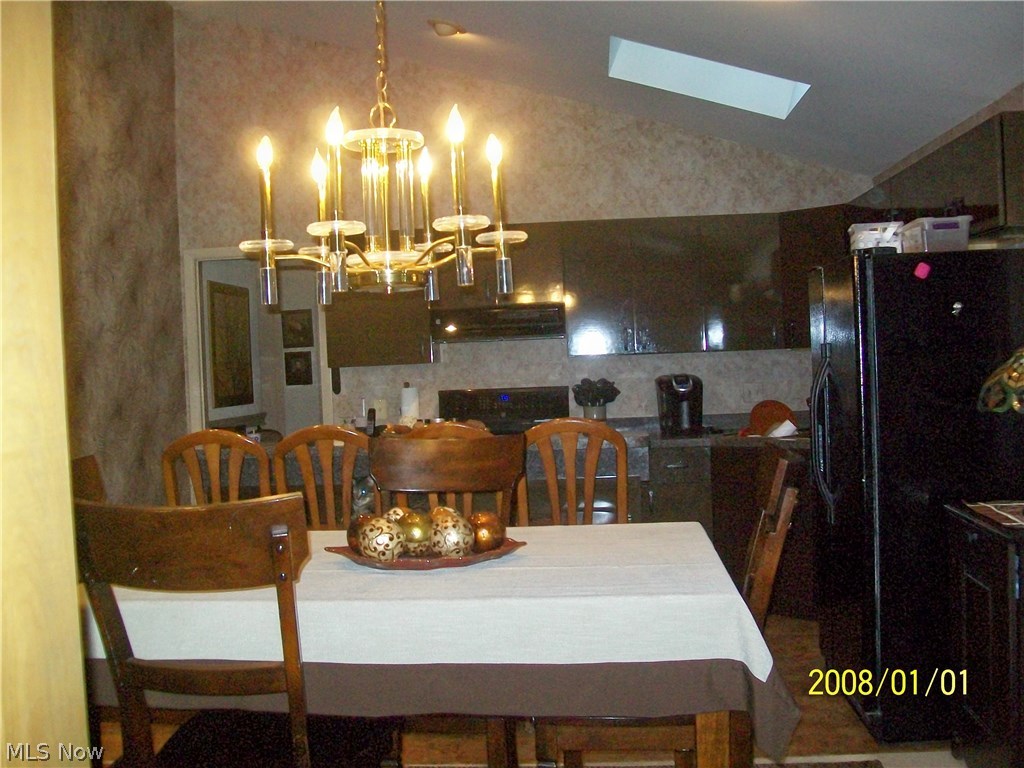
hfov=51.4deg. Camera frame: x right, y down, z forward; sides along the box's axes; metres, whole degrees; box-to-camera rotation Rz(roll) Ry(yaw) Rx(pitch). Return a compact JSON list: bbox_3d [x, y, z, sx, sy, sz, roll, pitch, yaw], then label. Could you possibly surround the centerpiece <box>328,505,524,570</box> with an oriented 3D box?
[{"bbox_3d":[-0.213,0.357,2.588,0.470,0.125,0.270,-2,2,5],"label":"centerpiece"}]

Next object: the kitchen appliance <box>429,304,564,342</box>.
[{"bbox_3d":[-0.069,-0.323,6.028,0.760,0.180,0.500,-2,2,5],"label":"kitchen appliance"}]

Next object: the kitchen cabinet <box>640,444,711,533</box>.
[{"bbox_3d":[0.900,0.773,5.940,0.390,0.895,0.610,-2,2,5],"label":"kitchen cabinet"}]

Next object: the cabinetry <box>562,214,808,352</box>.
[{"bbox_3d":[0.979,-0.561,6.011,1.340,0.760,0.340,-2,2,5],"label":"cabinetry"}]

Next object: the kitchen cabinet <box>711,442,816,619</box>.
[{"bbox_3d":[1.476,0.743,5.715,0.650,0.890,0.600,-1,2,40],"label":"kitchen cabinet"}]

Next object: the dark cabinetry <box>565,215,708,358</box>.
[{"bbox_3d":[0.690,-0.542,6.058,0.765,0.755,0.325,-2,2,5],"label":"dark cabinetry"}]

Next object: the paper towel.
[{"bbox_3d":[-0.573,0.174,6.095,0.110,0.300,0.110,-2,2,5],"label":"paper towel"}]

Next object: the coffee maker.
[{"bbox_3d":[0.932,0.115,5.981,0.250,0.335,0.330,-2,2,5],"label":"coffee maker"}]

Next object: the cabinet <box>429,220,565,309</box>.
[{"bbox_3d":[-0.072,-0.684,6.097,0.750,0.450,0.330,-2,2,5],"label":"cabinet"}]

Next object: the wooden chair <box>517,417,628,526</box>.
[{"bbox_3d":[0.257,0.701,4.207,0.430,1.140,0.460,-2,2,5],"label":"wooden chair"}]

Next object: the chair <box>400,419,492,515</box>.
[{"bbox_3d":[-0.207,0.732,4.192,0.440,1.180,0.480,-2,2,5],"label":"chair"}]

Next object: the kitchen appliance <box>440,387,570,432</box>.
[{"bbox_3d":[-0.049,0.651,5.983,0.765,1.205,0.680,-2,2,5],"label":"kitchen appliance"}]

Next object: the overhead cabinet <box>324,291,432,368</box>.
[{"bbox_3d":[-0.744,-0.489,6.178,0.610,0.755,0.325,-2,2,5],"label":"overhead cabinet"}]

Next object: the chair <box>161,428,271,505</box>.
[{"bbox_3d":[-1.098,0.762,4.266,0.440,1.180,0.480,-2,2,5],"label":"chair"}]

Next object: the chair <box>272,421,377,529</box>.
[{"bbox_3d":[-0.680,0.730,4.284,0.430,1.140,0.460,-2,2,5],"label":"chair"}]

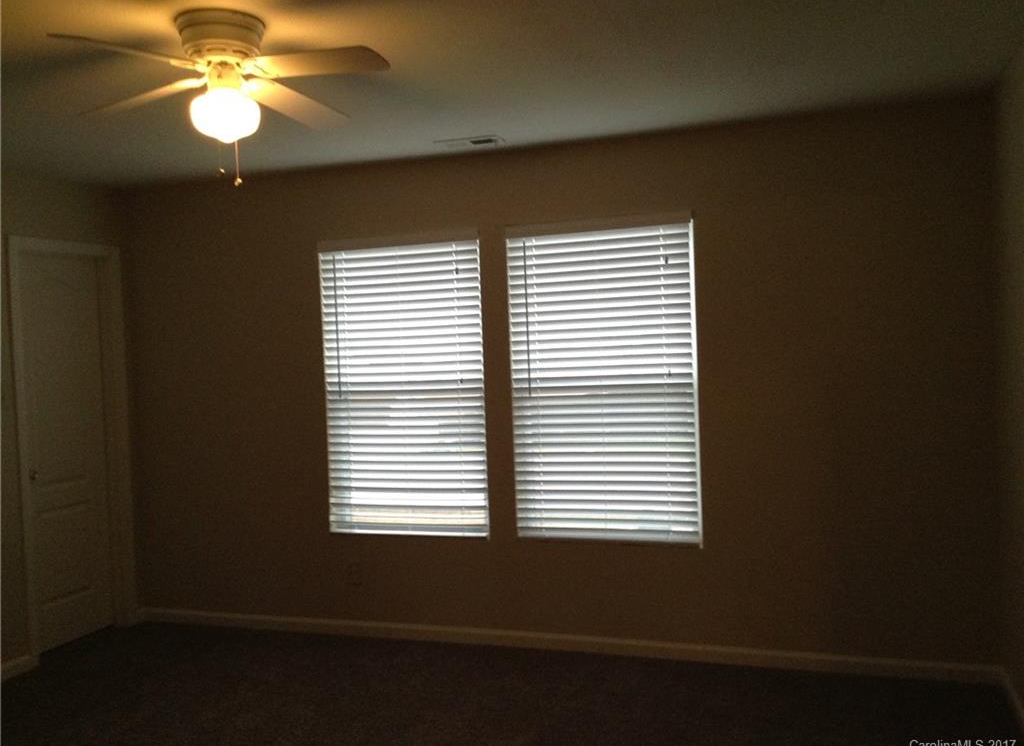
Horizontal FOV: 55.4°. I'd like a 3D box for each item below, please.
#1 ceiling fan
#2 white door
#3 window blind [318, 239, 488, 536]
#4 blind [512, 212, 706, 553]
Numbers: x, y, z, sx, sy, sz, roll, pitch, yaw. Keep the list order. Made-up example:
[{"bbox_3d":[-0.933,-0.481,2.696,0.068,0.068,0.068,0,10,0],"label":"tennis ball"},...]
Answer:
[{"bbox_3d":[-0.856,-0.853,2.879,1.060,0.350,1.060,-1,2,26],"label":"ceiling fan"},{"bbox_3d":[-2.373,0.391,5.122,0.045,2.041,0.600,-2,2,19],"label":"white door"},{"bbox_3d":[-0.552,0.082,4.908,0.882,1.475,0.060,-2,2,19],"label":"window blind"},{"bbox_3d":[0.423,0.054,4.565,0.889,1.475,0.060,-2,2,19],"label":"blind"}]

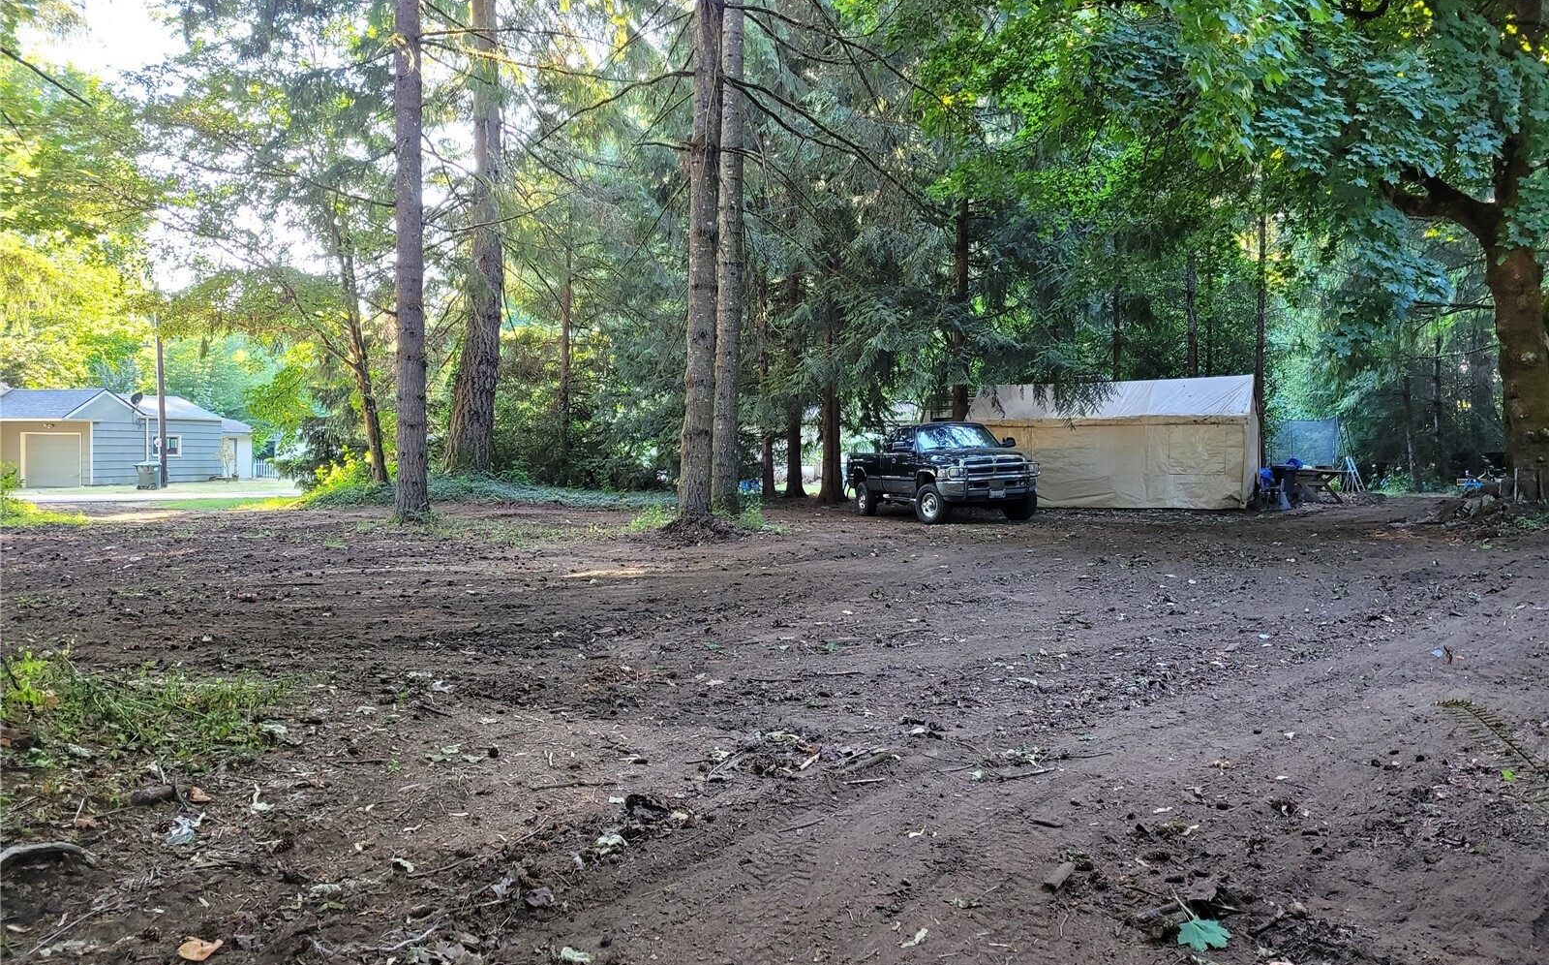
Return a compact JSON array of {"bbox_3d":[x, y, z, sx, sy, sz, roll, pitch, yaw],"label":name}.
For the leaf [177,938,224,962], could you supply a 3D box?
[{"bbox_3d":[-1.668,1.359,3.379,0.130,0.030,0.085,0,4,-12],"label":"leaf"}]

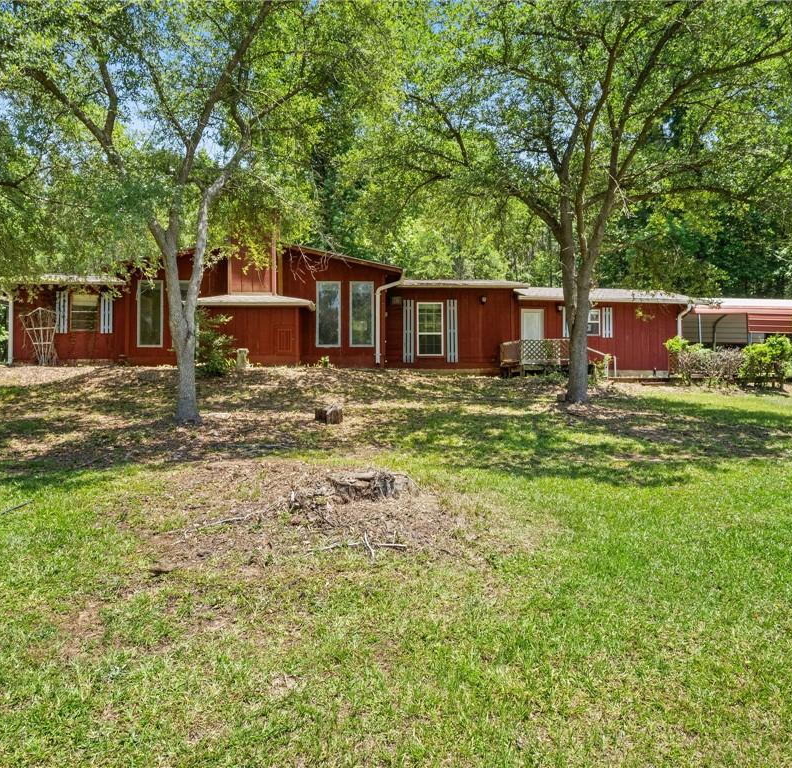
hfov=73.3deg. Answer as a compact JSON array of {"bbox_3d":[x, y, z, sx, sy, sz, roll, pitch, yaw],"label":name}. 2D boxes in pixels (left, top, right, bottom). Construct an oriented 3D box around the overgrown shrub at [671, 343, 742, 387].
[{"bbox_3d":[10.671,-0.670,18.300,2.250,1.500,1.350,0,0,0],"label":"overgrown shrub"}]

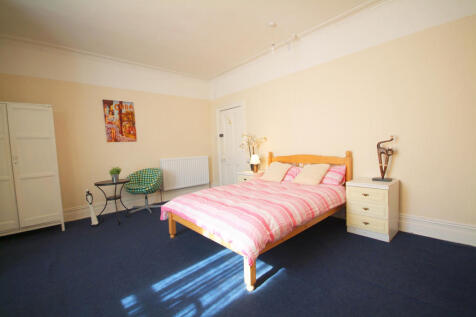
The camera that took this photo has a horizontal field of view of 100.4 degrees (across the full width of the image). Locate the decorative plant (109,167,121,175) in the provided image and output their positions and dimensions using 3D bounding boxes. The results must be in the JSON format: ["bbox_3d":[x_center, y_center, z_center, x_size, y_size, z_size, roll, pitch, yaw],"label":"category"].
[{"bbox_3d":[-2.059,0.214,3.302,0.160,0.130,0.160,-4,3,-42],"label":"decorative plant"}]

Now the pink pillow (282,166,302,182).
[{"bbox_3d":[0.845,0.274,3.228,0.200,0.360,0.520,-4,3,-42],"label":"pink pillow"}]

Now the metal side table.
[{"bbox_3d":[-2.063,0.705,3.288,0.500,0.610,0.500,-4,3,-42],"label":"metal side table"}]

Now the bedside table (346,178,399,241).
[{"bbox_3d":[1.647,0.590,2.432,0.410,0.620,0.420,-4,3,-42],"label":"bedside table"}]

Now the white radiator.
[{"bbox_3d":[-1.165,0.317,4.473,1.140,0.670,0.100,-4,3,-42],"label":"white radiator"}]

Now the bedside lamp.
[{"bbox_3d":[0.313,0.103,3.879,0.180,0.360,0.180,-2,2,0],"label":"bedside lamp"}]

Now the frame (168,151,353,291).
[{"bbox_3d":[0.348,0.443,2.612,2.030,1.000,1.430,-4,3,-42],"label":"frame"}]

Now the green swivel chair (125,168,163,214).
[{"bbox_3d":[-1.704,0.614,3.705,0.620,0.730,0.600,-1,2,20],"label":"green swivel chair"}]

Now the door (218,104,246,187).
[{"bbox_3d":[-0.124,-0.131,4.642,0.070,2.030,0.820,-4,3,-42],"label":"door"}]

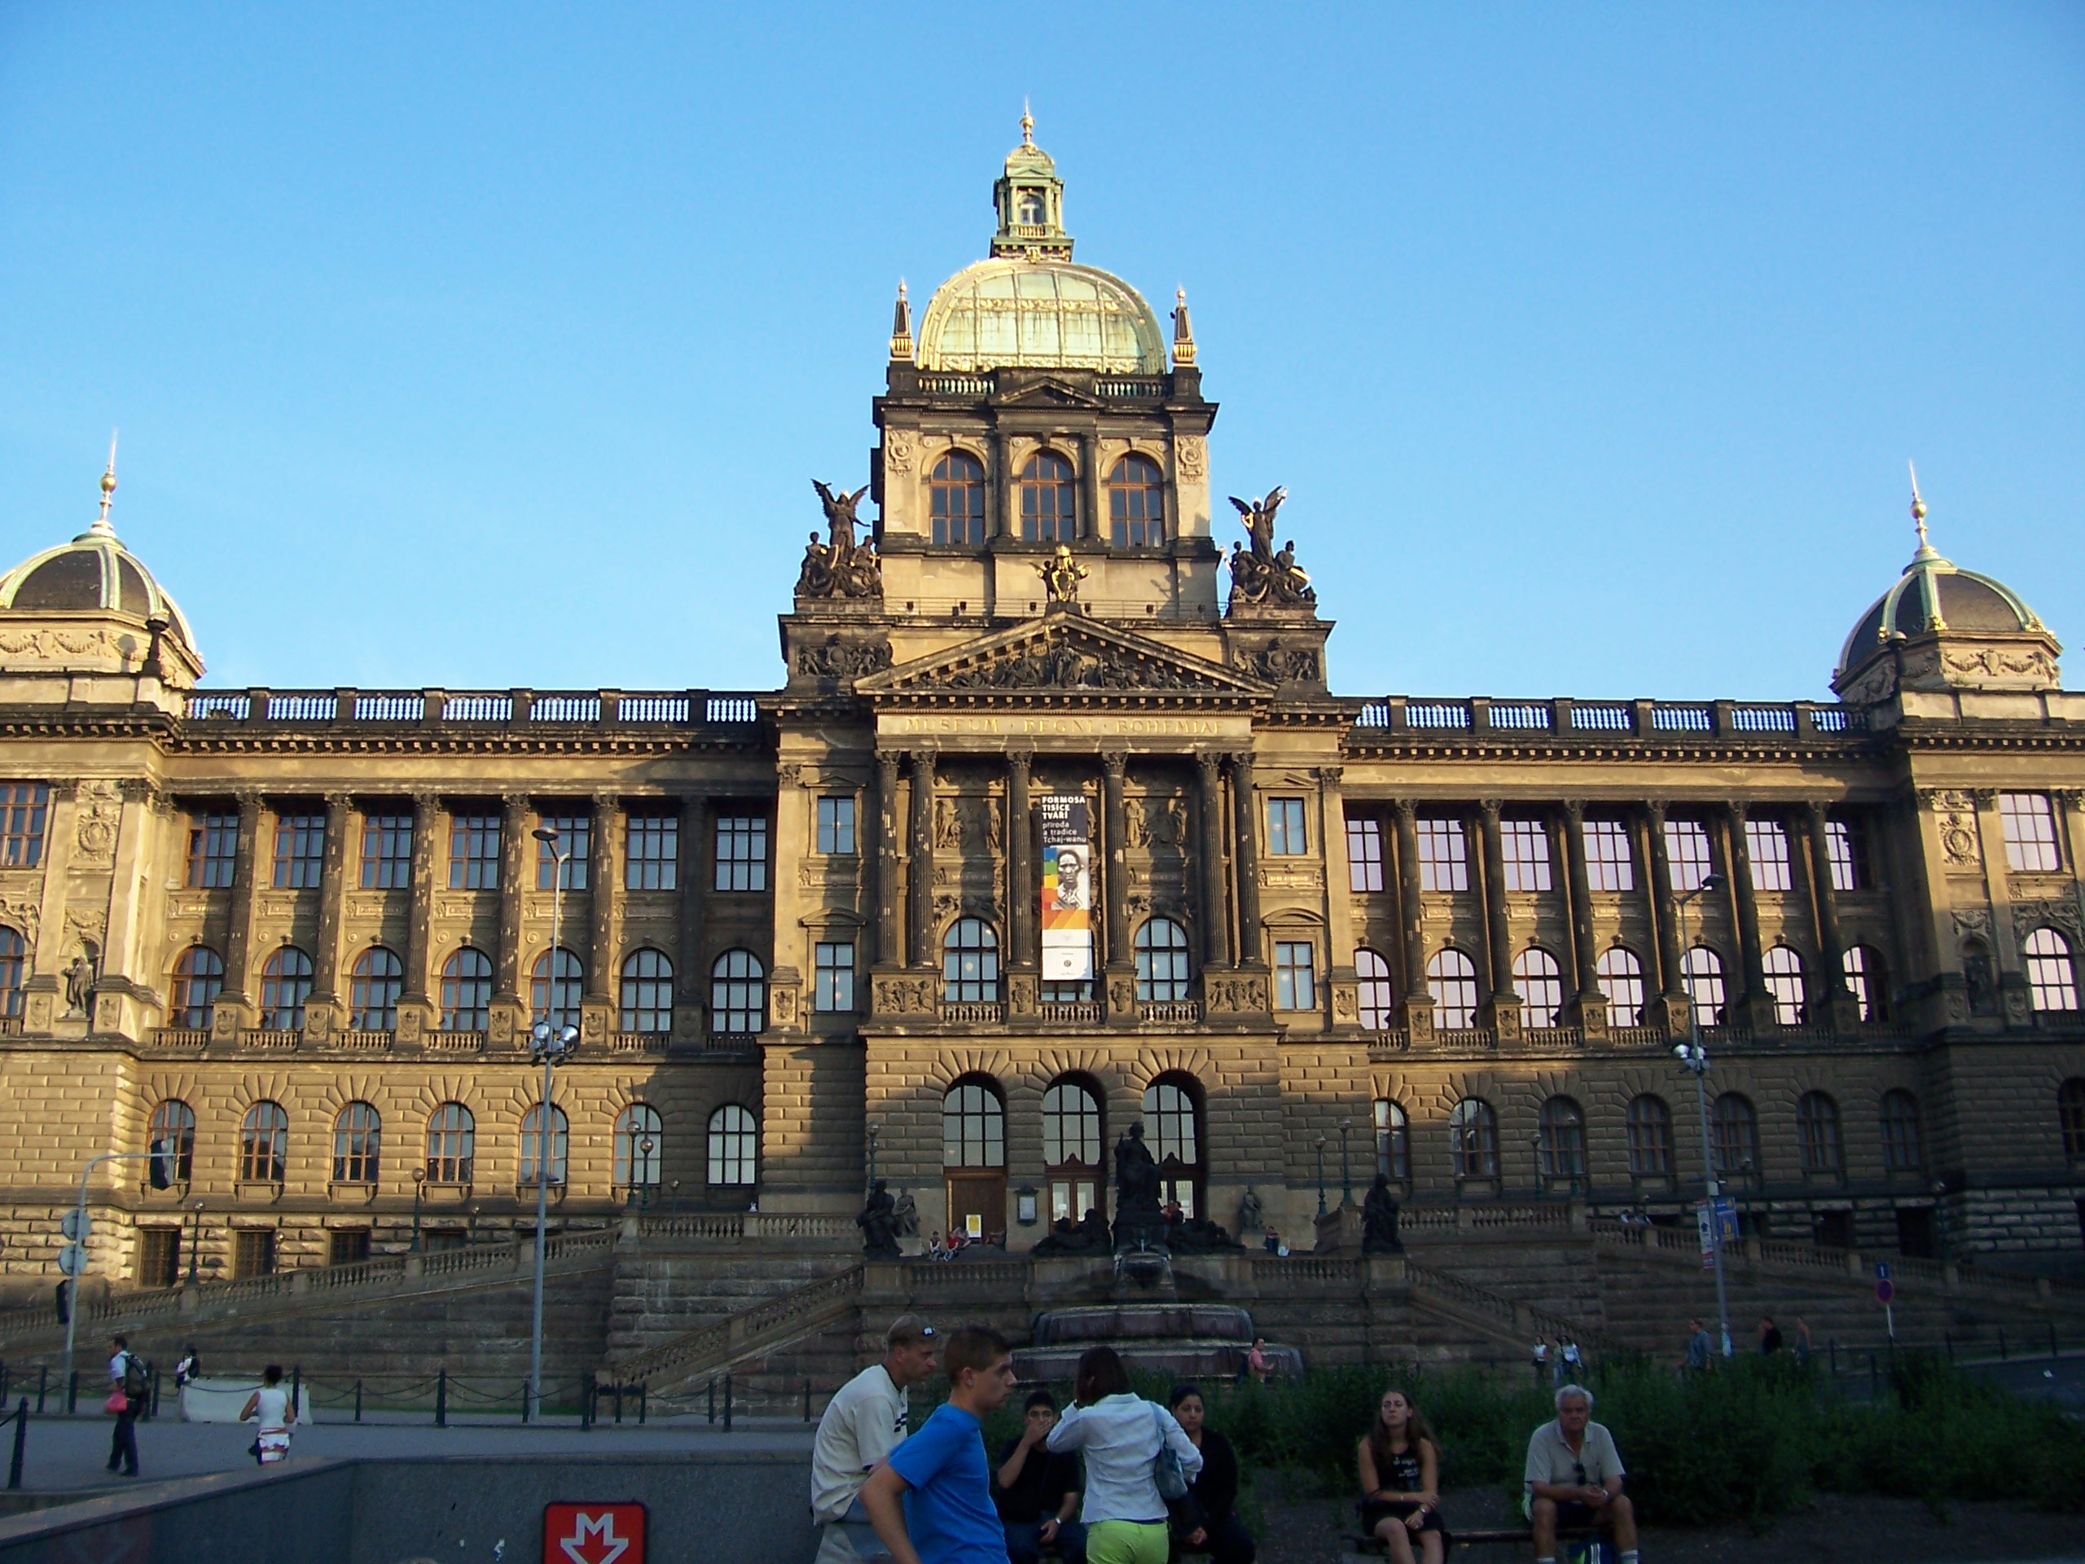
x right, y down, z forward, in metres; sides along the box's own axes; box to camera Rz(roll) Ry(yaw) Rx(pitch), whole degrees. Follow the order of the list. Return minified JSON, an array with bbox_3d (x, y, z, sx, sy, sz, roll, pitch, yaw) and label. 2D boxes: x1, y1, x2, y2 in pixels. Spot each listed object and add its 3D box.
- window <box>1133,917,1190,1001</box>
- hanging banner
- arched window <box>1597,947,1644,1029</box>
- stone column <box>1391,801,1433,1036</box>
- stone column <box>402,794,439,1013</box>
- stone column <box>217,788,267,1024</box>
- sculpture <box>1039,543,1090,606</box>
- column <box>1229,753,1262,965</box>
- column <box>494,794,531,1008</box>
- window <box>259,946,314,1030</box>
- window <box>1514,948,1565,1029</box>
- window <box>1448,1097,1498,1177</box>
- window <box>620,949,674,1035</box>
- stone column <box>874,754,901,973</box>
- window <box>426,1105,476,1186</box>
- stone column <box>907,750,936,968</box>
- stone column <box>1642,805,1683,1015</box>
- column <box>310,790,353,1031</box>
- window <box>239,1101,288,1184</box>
[{"bbox_3d":[5.149,7.539,87.479,2.333,3.670,0.350,0,-16,-4],"label":"window"},{"bbox_3d":[1.066,4.431,86.345,2.150,8.050,0.120,0,-16,-4],"label":"hanging banner"},{"bbox_3d":[26.567,9.295,93.858,2.300,3.900,0.400,0,-16,-4],"label":"arched window"},{"bbox_3d":[16.626,6.110,92.202,1.100,10.600,1.100,0,-15,-4],"label":"stone column"},{"bbox_3d":[-27.162,5.226,89.523,1.200,9.800,1.200,0,-16,-4],"label":"stone column"},{"bbox_3d":[-36.123,5.711,92.514,1.150,11.053,1.150,0,-15,-4],"label":"stone column"},{"bbox_3d":[0.908,-8.908,88.859,2.300,2.850,0.900,0,-16,-4],"label":"sculpture"},{"bbox_3d":[8.393,3.174,84.920,1.050,8.850,1.050,0,-15,-4],"label":"column"},{"bbox_3d":[-24.249,5.343,93.504,1.100,9.972,1.100,0,-15,-4],"label":"column"},{"bbox_3d":[-32.870,8.947,88.994,1.950,3.700,0.400,0,-15,-4],"label":"window"},{"bbox_3d":[22.540,9.381,92.940,1.930,3.650,0.400,0,-15,-4],"label":"window"},{"bbox_3d":[19.687,16.233,93.246,2.193,3.667,0.350,0,-15,-4],"label":"window"},{"bbox_3d":[-18.167,9.640,94.242,2.390,4.117,0.350,0,-15,-4],"label":"window"},{"bbox_3d":[-6.493,3.232,85.487,1.085,9.226,1.100,0,-16,-4],"label":"stone column"},{"bbox_3d":[-25.263,15.364,87.255,1.998,3.437,0.350,0,-16,-4],"label":"window"},{"bbox_3d":[-4.971,3.138,83.949,1.050,8.900,1.050,0,-15,-4],"label":"stone column"},{"bbox_3d":[28.205,5.731,93.156,1.050,10.100,1.050,0,-15,-4],"label":"stone column"},{"bbox_3d":[-32.204,5.837,92.775,1.150,11.155,1.150,0,-15,-4],"label":"column"},{"bbox_3d":[-33.932,15.700,89.366,1.939,3.587,0.350,0,-15,-4],"label":"window"}]

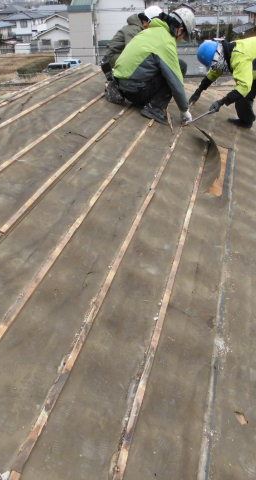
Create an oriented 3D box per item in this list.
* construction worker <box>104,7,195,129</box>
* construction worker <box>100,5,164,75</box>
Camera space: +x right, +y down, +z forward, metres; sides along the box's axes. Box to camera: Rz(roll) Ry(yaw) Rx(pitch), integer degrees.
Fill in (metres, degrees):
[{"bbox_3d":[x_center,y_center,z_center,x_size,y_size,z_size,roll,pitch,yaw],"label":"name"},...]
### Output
[{"bbox_3d":[0.189,-1.676,4.618,0.800,0.970,0.580,-6,26,-7],"label":"construction worker"},{"bbox_3d":[0.099,-1.957,5.014,0.760,0.870,0.550,-6,26,-7],"label":"construction worker"}]

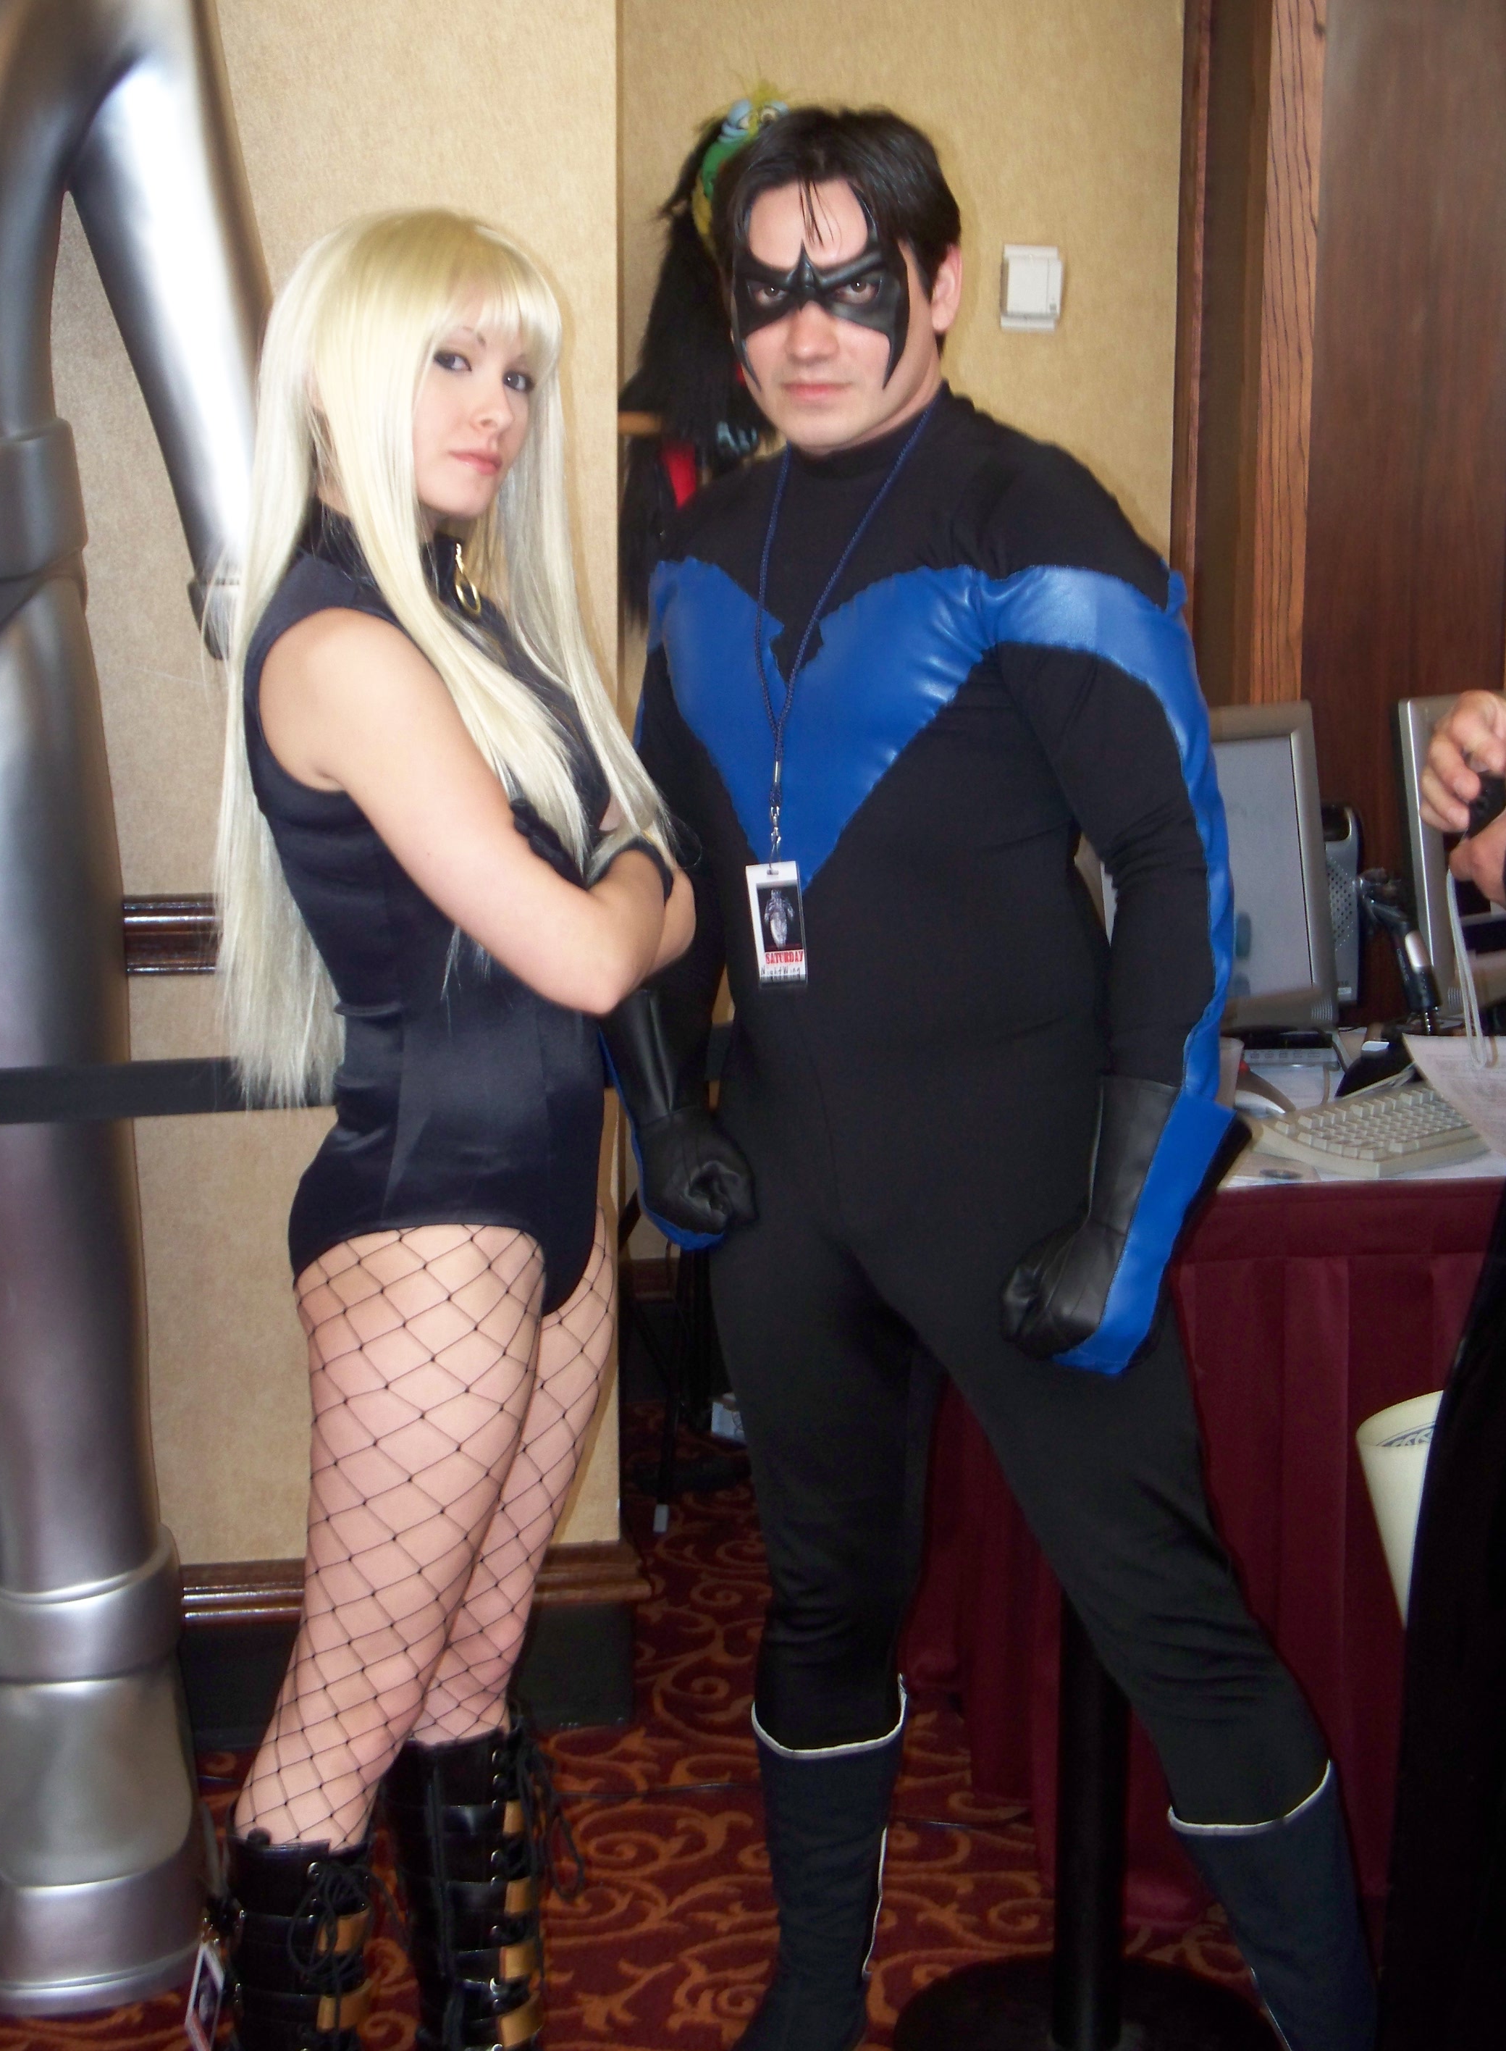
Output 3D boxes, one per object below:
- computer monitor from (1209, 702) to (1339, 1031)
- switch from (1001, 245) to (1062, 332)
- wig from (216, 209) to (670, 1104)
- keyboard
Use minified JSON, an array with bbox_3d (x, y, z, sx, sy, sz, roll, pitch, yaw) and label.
[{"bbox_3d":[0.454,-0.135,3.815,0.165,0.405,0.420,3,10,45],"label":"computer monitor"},{"bbox_3d":[0.391,-1.026,5.041,0.078,0.117,0.030,-2,12,-9],"label":"switch"},{"bbox_3d":[-0.241,-0.272,2.781,0.290,0.685,0.330,-11,16,-44],"label":"wig"},{"bbox_3d":[0.716,0.086,3.741,0.460,0.038,0.175,-11,19,-43],"label":"keyboard"}]

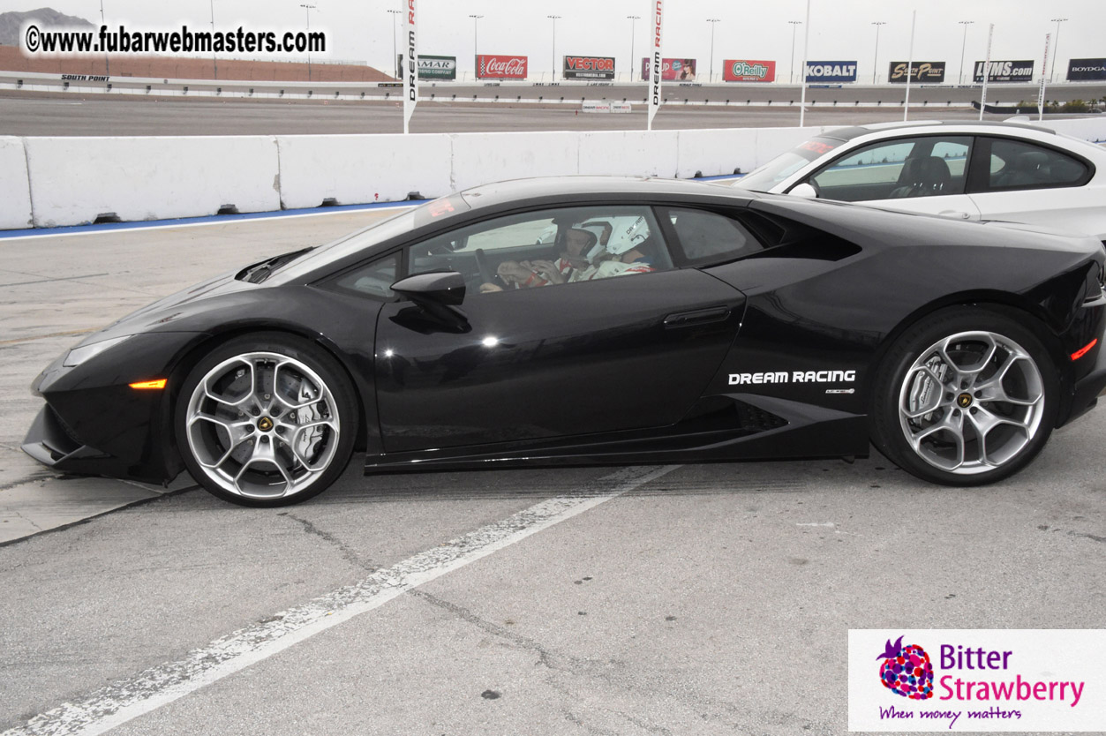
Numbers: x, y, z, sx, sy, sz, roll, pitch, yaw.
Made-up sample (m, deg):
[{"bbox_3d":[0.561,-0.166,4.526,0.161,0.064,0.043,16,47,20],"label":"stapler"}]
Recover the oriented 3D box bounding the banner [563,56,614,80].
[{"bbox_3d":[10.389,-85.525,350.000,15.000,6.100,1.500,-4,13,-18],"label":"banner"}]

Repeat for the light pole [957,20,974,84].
[{"bbox_3d":[121.057,-92.751,362.000,4.300,17.800,0.800,2,13,8],"label":"light pole"}]

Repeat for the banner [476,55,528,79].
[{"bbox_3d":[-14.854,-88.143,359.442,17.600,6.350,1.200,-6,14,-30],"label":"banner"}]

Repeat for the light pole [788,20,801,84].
[{"bbox_3d":[75.771,-98.938,386.963,4.600,19.553,0.900,0,12,-5],"label":"light pole"}]

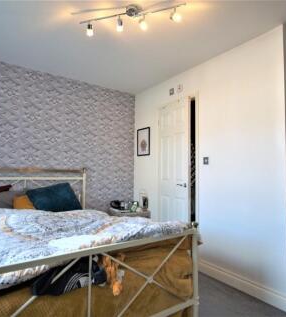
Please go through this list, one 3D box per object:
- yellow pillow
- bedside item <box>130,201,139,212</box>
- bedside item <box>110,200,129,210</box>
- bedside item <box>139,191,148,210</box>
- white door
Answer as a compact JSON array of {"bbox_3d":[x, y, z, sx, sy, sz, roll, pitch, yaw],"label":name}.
[{"bbox_3d":[-1.127,0.541,2.235,0.420,0.360,0.140,2,-38,-37],"label":"yellow pillow"},{"bbox_3d":[-0.121,0.687,3.013,0.120,0.155,0.070,2,-3,-37],"label":"bedside item"},{"bbox_3d":[-0.335,0.670,3.015,0.220,0.125,0.170,2,-3,-37],"label":"bedside item"},{"bbox_3d":[0.012,0.614,3.092,0.100,0.275,0.090,2,-3,-37],"label":"bedside item"},{"bbox_3d":[0.393,0.283,2.687,0.050,1.990,0.650,1,-3,-28],"label":"white door"}]

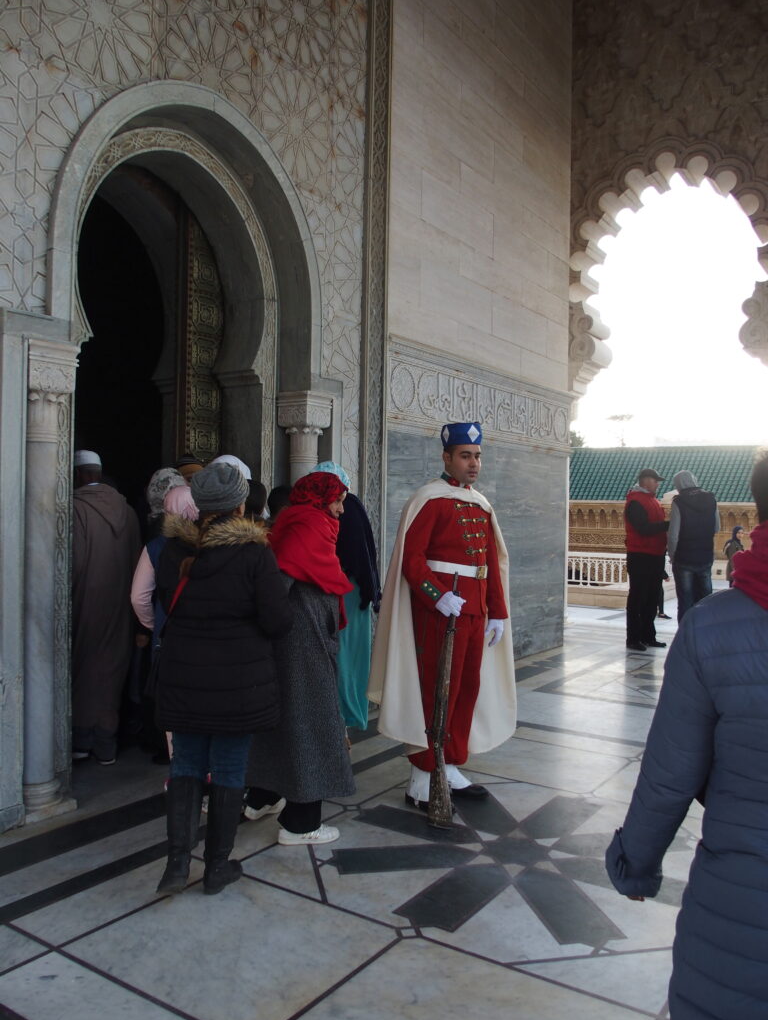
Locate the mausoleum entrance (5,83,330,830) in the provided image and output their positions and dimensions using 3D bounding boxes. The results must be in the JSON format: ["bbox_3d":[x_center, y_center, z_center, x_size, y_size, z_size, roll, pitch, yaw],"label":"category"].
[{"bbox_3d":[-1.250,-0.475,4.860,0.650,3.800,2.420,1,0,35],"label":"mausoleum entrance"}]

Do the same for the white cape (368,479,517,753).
[{"bbox_3d":[0.300,0.530,4.210,0.520,1.360,0.680,1,0,40],"label":"white cape"}]

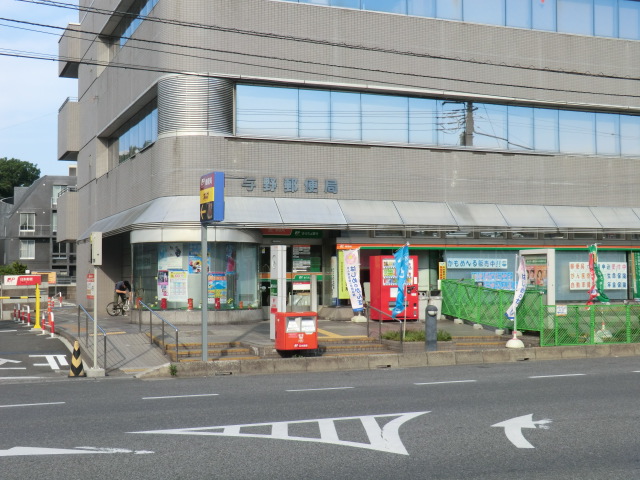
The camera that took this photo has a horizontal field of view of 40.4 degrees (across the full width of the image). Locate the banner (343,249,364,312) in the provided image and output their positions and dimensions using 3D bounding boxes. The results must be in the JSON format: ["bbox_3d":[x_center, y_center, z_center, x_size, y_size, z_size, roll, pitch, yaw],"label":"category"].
[{"bbox_3d":[0.931,1.119,24.000,0.550,1.760,0.200,0,-2,-14],"label":"banner"}]

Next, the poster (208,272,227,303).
[{"bbox_3d":[-2.763,1.308,23.428,0.580,0.840,0.030,1,-2,-30],"label":"poster"}]

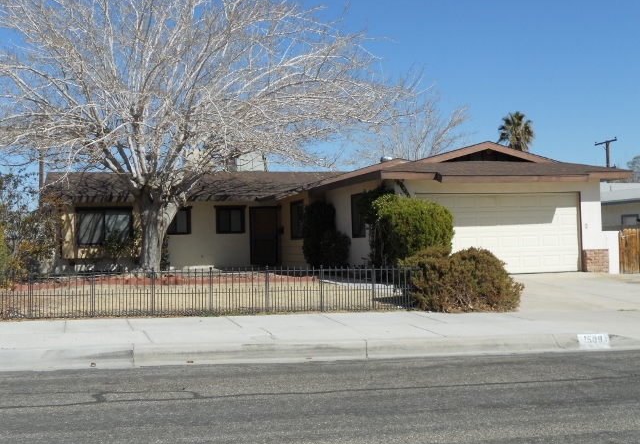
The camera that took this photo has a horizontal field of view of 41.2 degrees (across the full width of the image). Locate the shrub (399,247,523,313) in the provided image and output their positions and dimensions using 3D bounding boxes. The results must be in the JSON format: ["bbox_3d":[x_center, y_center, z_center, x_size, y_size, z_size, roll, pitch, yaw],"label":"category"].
[{"bbox_3d":[2.490,1.012,15.780,2.150,1.120,1.800,-1,-1,-17],"label":"shrub"}]

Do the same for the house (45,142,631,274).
[{"bbox_3d":[-1.217,-0.224,28.120,15.300,3.700,15.800,-1,-1,-17],"label":"house"}]

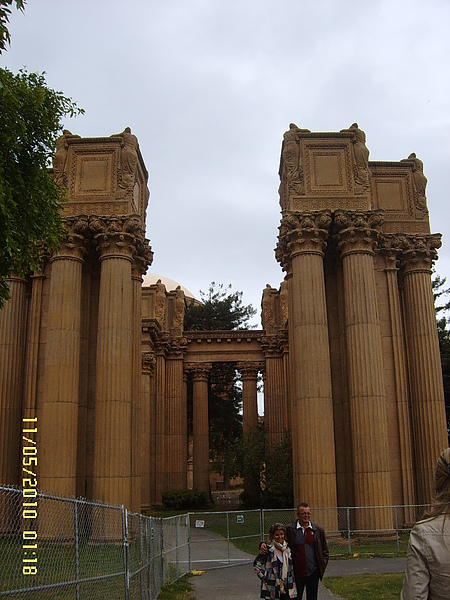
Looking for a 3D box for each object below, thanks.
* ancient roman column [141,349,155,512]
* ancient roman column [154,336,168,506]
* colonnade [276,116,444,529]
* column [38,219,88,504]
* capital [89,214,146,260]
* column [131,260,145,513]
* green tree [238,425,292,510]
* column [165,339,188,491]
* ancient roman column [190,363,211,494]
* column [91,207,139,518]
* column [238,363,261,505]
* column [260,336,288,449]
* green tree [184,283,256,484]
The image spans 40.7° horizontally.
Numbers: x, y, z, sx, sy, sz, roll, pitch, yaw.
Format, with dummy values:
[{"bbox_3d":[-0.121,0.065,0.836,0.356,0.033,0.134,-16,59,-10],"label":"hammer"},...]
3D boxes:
[{"bbox_3d":[-7.311,11.653,55.469,1.870,14.050,1.870,-1,-15,0],"label":"ancient roman column"},{"bbox_3d":[-6.235,11.482,59.609,1.400,16.500,1.300,-1,-15,0],"label":"ancient roman column"},{"bbox_3d":[7.315,1.531,33.038,9.250,20.920,6.100,0,-15,-3],"label":"colonnade"},{"bbox_3d":[-8.406,3.762,31.457,2.400,16.600,2.400,-2,-15,3],"label":"column"},{"bbox_3d":[-5.901,-3.250,33.261,2.700,2.200,2.600,-2,-15,3],"label":"capital"},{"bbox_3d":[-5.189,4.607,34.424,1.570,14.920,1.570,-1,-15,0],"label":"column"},{"bbox_3d":[3.546,14.520,53.135,4.720,7.090,4.230,-1,-15,0],"label":"green tree"},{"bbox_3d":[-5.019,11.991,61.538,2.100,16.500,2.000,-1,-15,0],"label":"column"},{"bbox_3d":[-2.422,12.998,61.197,2.070,13.380,2.070,-1,-15,0],"label":"ancient roman column"},{"bbox_3d":[-5.713,3.693,31.361,2.400,16.600,2.400,-2,-15,3],"label":"column"},{"bbox_3d":[2.641,13.187,61.124,2.160,14.090,2.160,-1,-15,0],"label":"column"},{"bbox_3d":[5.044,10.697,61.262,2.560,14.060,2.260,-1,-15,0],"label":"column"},{"bbox_3d":[-0.492,10.943,79.948,9.500,28.100,9.500,-1,-15,0],"label":"green tree"}]

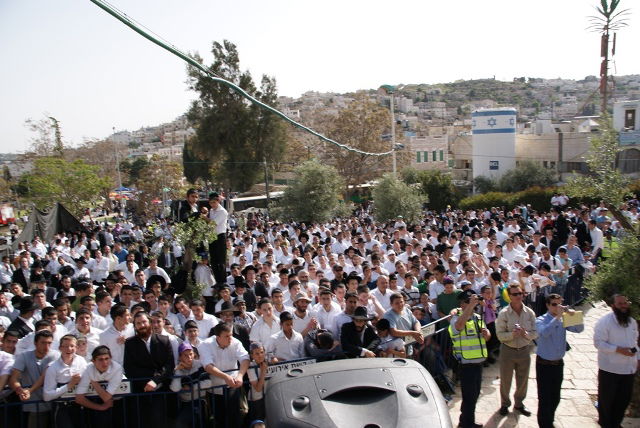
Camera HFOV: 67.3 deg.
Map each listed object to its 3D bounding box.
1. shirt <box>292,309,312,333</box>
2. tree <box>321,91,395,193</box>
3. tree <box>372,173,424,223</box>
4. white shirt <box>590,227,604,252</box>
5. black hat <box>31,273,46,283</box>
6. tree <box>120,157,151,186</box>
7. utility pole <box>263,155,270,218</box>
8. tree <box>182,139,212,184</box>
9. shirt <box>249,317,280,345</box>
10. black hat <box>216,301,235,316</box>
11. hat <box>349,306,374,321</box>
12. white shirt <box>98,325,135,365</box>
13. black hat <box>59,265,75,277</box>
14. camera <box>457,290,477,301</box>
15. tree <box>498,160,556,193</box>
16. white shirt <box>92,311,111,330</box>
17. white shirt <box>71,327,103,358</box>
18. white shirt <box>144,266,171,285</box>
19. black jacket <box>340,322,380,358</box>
[{"bbox_3d":[-0.213,1.592,6.400,0.480,0.660,0.300,-2,2,-14],"label":"shirt"},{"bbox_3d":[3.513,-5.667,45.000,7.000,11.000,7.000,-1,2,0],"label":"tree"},{"bbox_3d":[3.113,0.000,18.800,2.100,3.260,2.000,-2,4,0],"label":"tree"},{"bbox_3d":[6.989,0.655,12.100,0.320,0.660,0.450,-4,5,-25],"label":"white shirt"},{"bbox_3d":[-5.385,1.216,9.200,0.310,0.130,0.330,-9,10,-37],"label":"black hat"},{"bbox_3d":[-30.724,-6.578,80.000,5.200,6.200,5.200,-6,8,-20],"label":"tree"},{"bbox_3d":[-3.617,-1.348,33.000,0.220,5.480,0.220,-2,4,0],"label":"utility pole"},{"bbox_3d":[-15.175,-6.307,60.000,3.800,6.600,3.800,-5,8,-14],"label":"tree"},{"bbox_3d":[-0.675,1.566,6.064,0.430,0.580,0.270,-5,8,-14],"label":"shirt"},{"bbox_3d":[-1.155,1.172,6.000,0.320,0.150,0.360,-1,2,0],"label":"black hat"},{"bbox_3d":[0.540,1.263,6.100,0.300,0.140,0.330,-4,8,-6],"label":"hat"},{"bbox_3d":[-2.403,1.620,5.700,0.480,0.680,0.320,-3,3,-37],"label":"white shirt"},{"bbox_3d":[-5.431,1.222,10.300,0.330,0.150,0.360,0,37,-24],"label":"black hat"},{"bbox_3d":[1.904,1.058,6.200,0.240,0.120,0.180,0,3,30],"label":"camera"},{"bbox_3d":[16.764,-2.882,39.000,4.900,3.500,4.200,-1,2,0],"label":"tree"},{"bbox_3d":[-2.877,1.537,6.123,0.440,0.600,0.280,-4,5,-24],"label":"white shirt"},{"bbox_3d":[-2.613,1.575,5.423,0.450,0.600,0.280,-4,5,-24],"label":"white shirt"},{"bbox_3d":[-3.586,1.445,10.600,0.560,0.620,0.320,-2,2,-17],"label":"white shirt"},{"bbox_3d":[0.517,1.666,6.108,0.530,0.600,0.360,-4,8,-11],"label":"black jacket"}]

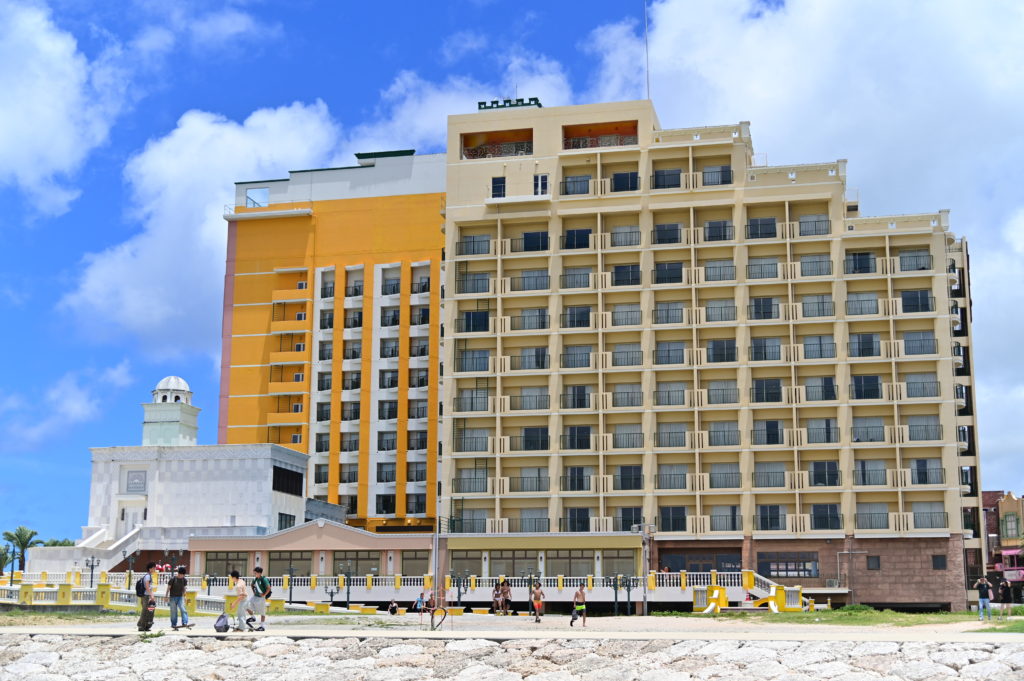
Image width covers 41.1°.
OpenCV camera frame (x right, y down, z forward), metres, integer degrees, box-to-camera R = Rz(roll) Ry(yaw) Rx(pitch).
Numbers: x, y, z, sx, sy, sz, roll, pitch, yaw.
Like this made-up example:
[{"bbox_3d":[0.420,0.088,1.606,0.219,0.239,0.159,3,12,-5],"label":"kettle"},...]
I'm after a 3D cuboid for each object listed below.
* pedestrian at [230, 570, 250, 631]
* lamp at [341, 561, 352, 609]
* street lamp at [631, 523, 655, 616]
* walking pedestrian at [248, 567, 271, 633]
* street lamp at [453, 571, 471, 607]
[{"bbox_3d":[-7.034,6.782,35.500,0.540,1.547,0.500,2,-12,-6],"label":"pedestrian"},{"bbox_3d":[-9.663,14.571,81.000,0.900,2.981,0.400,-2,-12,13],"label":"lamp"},{"bbox_3d":[7.979,13.990,82.554,1.500,5.670,0.600,-1,-11,6],"label":"street lamp"},{"bbox_3d":[-6.733,6.925,36.565,0.520,1.686,0.520,11,-15,-42],"label":"walking pedestrian"},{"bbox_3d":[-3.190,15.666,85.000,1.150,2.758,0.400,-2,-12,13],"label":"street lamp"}]

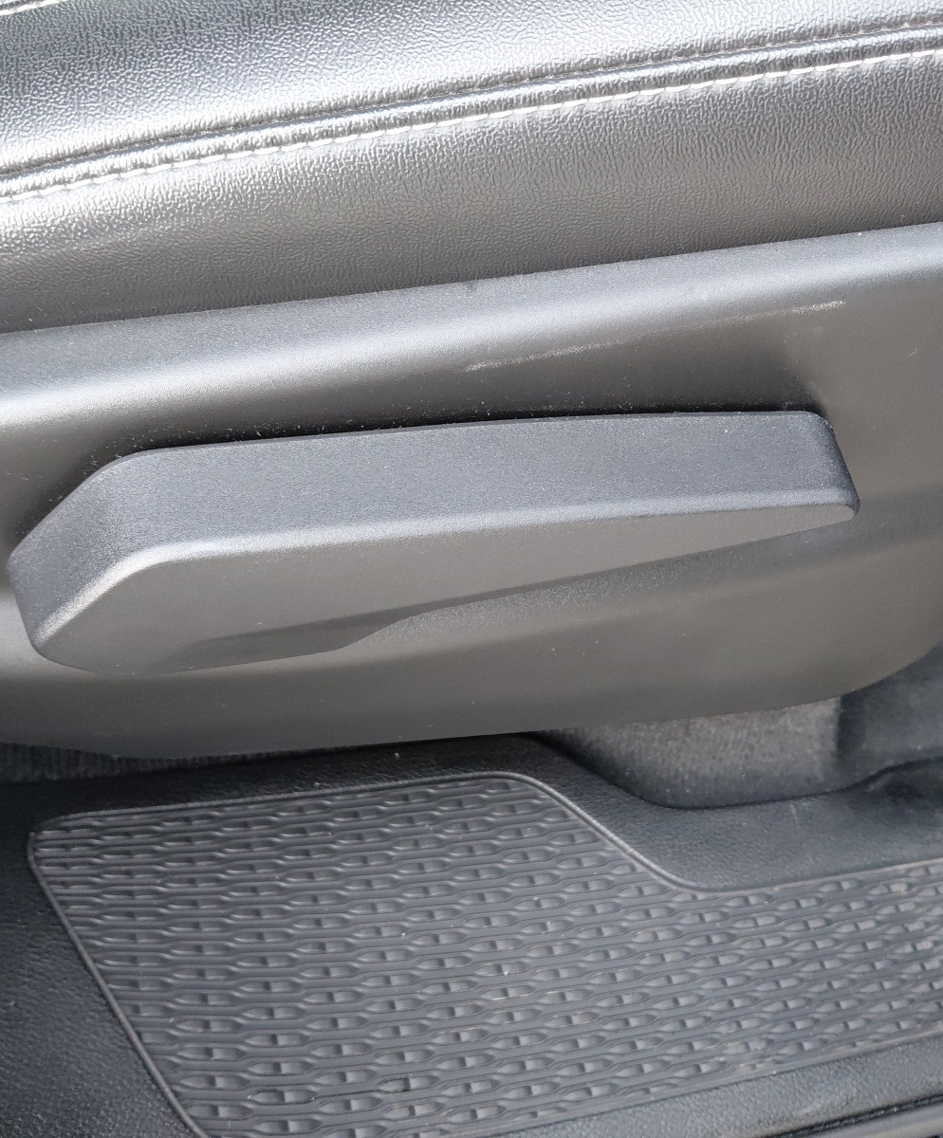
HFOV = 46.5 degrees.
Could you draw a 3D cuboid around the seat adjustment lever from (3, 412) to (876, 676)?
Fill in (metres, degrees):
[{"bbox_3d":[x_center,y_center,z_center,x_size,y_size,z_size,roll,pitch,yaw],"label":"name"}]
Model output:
[{"bbox_3d":[-0.005,-0.008,0.288,0.213,0.044,0.036,-4,47,-15],"label":"seat adjustment lever"}]

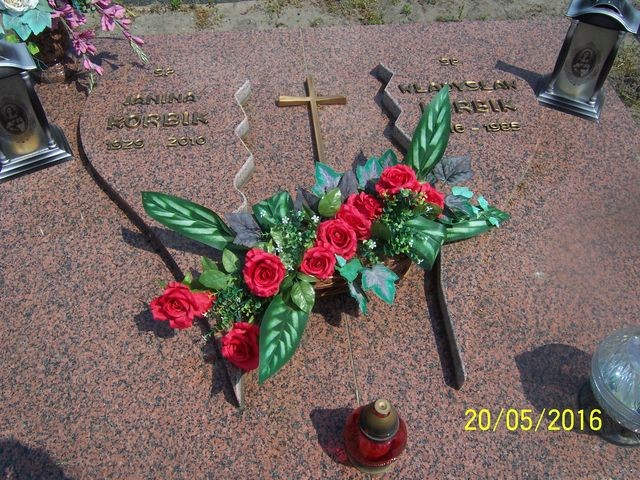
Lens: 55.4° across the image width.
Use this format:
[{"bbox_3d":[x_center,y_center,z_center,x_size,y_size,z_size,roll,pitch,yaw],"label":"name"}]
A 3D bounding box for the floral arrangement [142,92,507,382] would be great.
[{"bbox_3d":[0.035,-0.033,1.214,0.760,0.240,0.470,-19,49,-17],"label":"floral arrangement"}]

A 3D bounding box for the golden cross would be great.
[{"bbox_3d":[-0.013,-0.322,1.644,0.190,0.022,0.415,-4,46,-4],"label":"golden cross"}]

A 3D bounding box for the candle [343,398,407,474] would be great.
[{"bbox_3d":[0.088,0.297,0.956,0.100,0.153,0.100,0,46,0],"label":"candle"}]

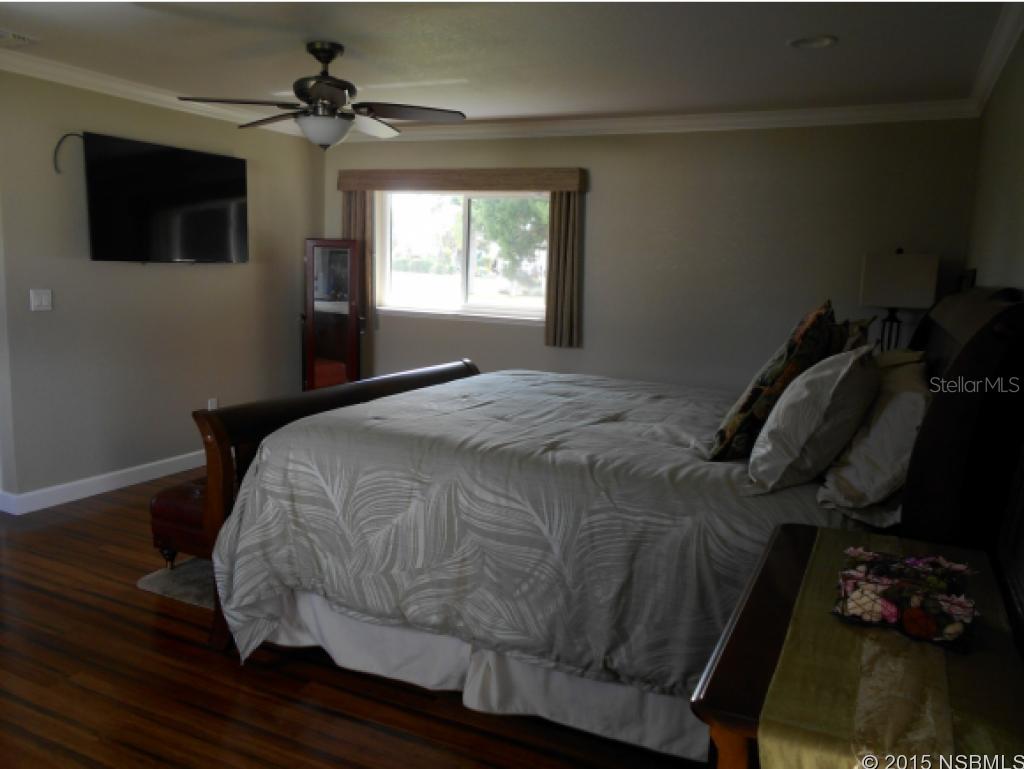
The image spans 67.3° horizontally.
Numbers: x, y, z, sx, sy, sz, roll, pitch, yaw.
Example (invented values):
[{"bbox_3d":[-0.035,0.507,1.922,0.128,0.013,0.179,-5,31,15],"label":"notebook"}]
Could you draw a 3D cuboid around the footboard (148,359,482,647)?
[{"bbox_3d":[-0.682,0.435,3.701,0.250,0.930,1.880,7,10,26],"label":"footboard"}]

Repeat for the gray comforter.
[{"bbox_3d":[0.299,0.497,3.225,2.070,0.790,2.060,7,10,26],"label":"gray comforter"}]

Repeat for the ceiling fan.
[{"bbox_3d":[-0.867,-1.336,3.570,1.310,0.470,1.310,7,10,26],"label":"ceiling fan"}]

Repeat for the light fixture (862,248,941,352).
[{"bbox_3d":[1.950,-0.289,3.943,0.330,0.790,0.330,7,10,26],"label":"light fixture"}]

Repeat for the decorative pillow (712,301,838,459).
[{"bbox_3d":[0.955,-0.007,2.658,0.170,0.580,0.560,38,22,18],"label":"decorative pillow"}]

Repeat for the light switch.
[{"bbox_3d":[-2.592,-0.463,4.247,0.012,0.116,0.116,7,10,26],"label":"light switch"}]

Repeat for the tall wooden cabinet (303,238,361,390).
[{"bbox_3d":[-1.323,-0.249,5.636,0.400,1.600,0.330,0,10,-14],"label":"tall wooden cabinet"}]

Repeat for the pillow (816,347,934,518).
[{"bbox_3d":[1.126,0.100,2.326,0.200,0.450,0.700,22,17,23],"label":"pillow"}]

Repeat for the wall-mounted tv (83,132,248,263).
[{"bbox_3d":[-2.144,-1.132,4.867,0.060,0.700,1.210,7,10,26],"label":"wall-mounted tv"}]

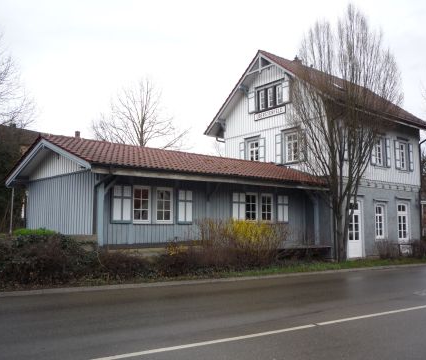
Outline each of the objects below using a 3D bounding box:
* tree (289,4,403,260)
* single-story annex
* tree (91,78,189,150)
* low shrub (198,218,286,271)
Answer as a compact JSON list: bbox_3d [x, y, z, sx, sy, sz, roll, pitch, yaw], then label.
[{"bbox_3d":[5.923,-2.107,19.686,4.900,11.520,4.600,-2,-6,17],"label":"tree"},{"bbox_3d":[-1.665,0.986,19.773,12.000,4.540,8.200,5,-7,-40],"label":"single-story annex"},{"bbox_3d":[-5.456,-1.458,33.376,8.000,12.700,7.800,1,-6,-9],"label":"tree"},{"bbox_3d":[1.036,2.307,16.273,3.300,1.800,1.800,5,-7,-40],"label":"low shrub"}]

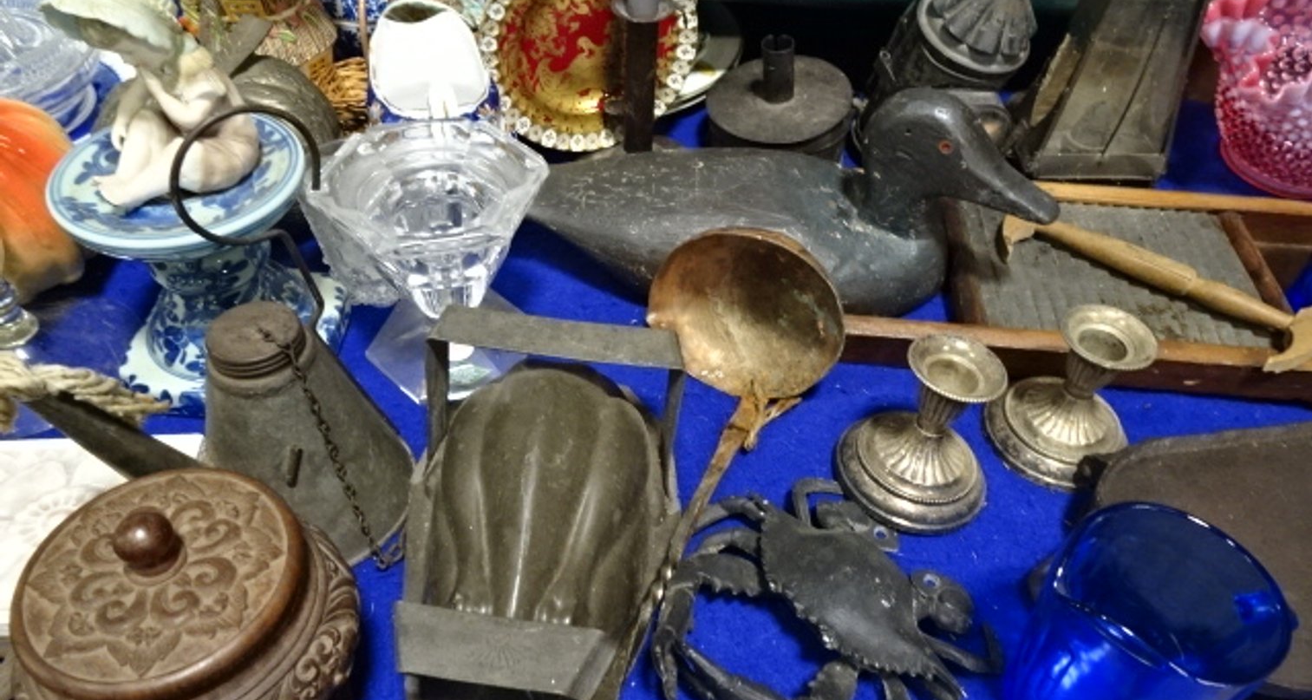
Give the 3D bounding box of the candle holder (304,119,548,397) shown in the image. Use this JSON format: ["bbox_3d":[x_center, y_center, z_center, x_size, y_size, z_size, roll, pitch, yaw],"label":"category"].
[{"bbox_3d":[-0.119,-0.050,0.502,0.122,0.112,0.112,-9,46,-16],"label":"candle holder"}]

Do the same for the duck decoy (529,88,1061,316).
[{"bbox_3d":[0.082,-0.097,0.553,0.345,0.142,0.135,5,44,-2],"label":"duck decoy"}]

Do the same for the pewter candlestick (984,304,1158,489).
[{"bbox_3d":[0.233,0.020,0.495,0.081,0.083,0.081,4,44,-4],"label":"pewter candlestick"}]

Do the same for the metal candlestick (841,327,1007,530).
[{"bbox_3d":[0.143,0.036,0.468,0.081,0.083,0.081,4,44,-4],"label":"metal candlestick"}]

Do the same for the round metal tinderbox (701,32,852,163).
[{"bbox_3d":[0.094,-0.186,0.695,0.114,0.098,0.114,0,45,-1],"label":"round metal tinderbox"}]

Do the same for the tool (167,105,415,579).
[{"bbox_3d":[-0.161,0.002,0.389,0.098,0.186,0.093,0,45,-8],"label":"tool"}]

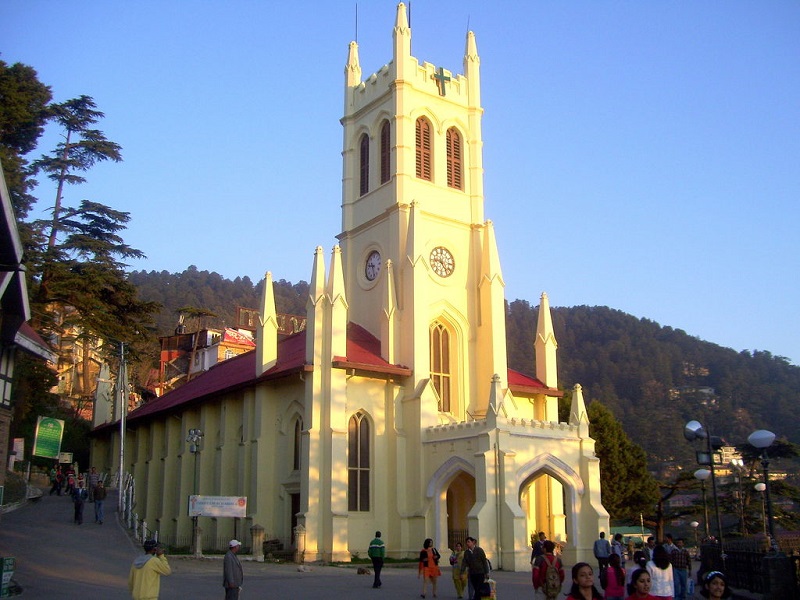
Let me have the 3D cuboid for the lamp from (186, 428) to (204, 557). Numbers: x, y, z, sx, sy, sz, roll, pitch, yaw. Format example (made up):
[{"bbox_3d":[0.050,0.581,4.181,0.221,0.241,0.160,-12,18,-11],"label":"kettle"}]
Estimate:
[{"bbox_3d":[-11.243,10.573,46.002,0.950,6.900,0.850,-5,-16,17],"label":"lamp"}]

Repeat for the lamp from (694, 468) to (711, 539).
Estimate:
[{"bbox_3d":[10.772,7.359,29.500,0.590,2.750,0.590,11,-19,-35],"label":"lamp"}]

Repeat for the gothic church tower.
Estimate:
[{"bbox_3d":[1.215,-3.154,52.801,7.600,31.400,8.000,11,-19,-35],"label":"gothic church tower"}]

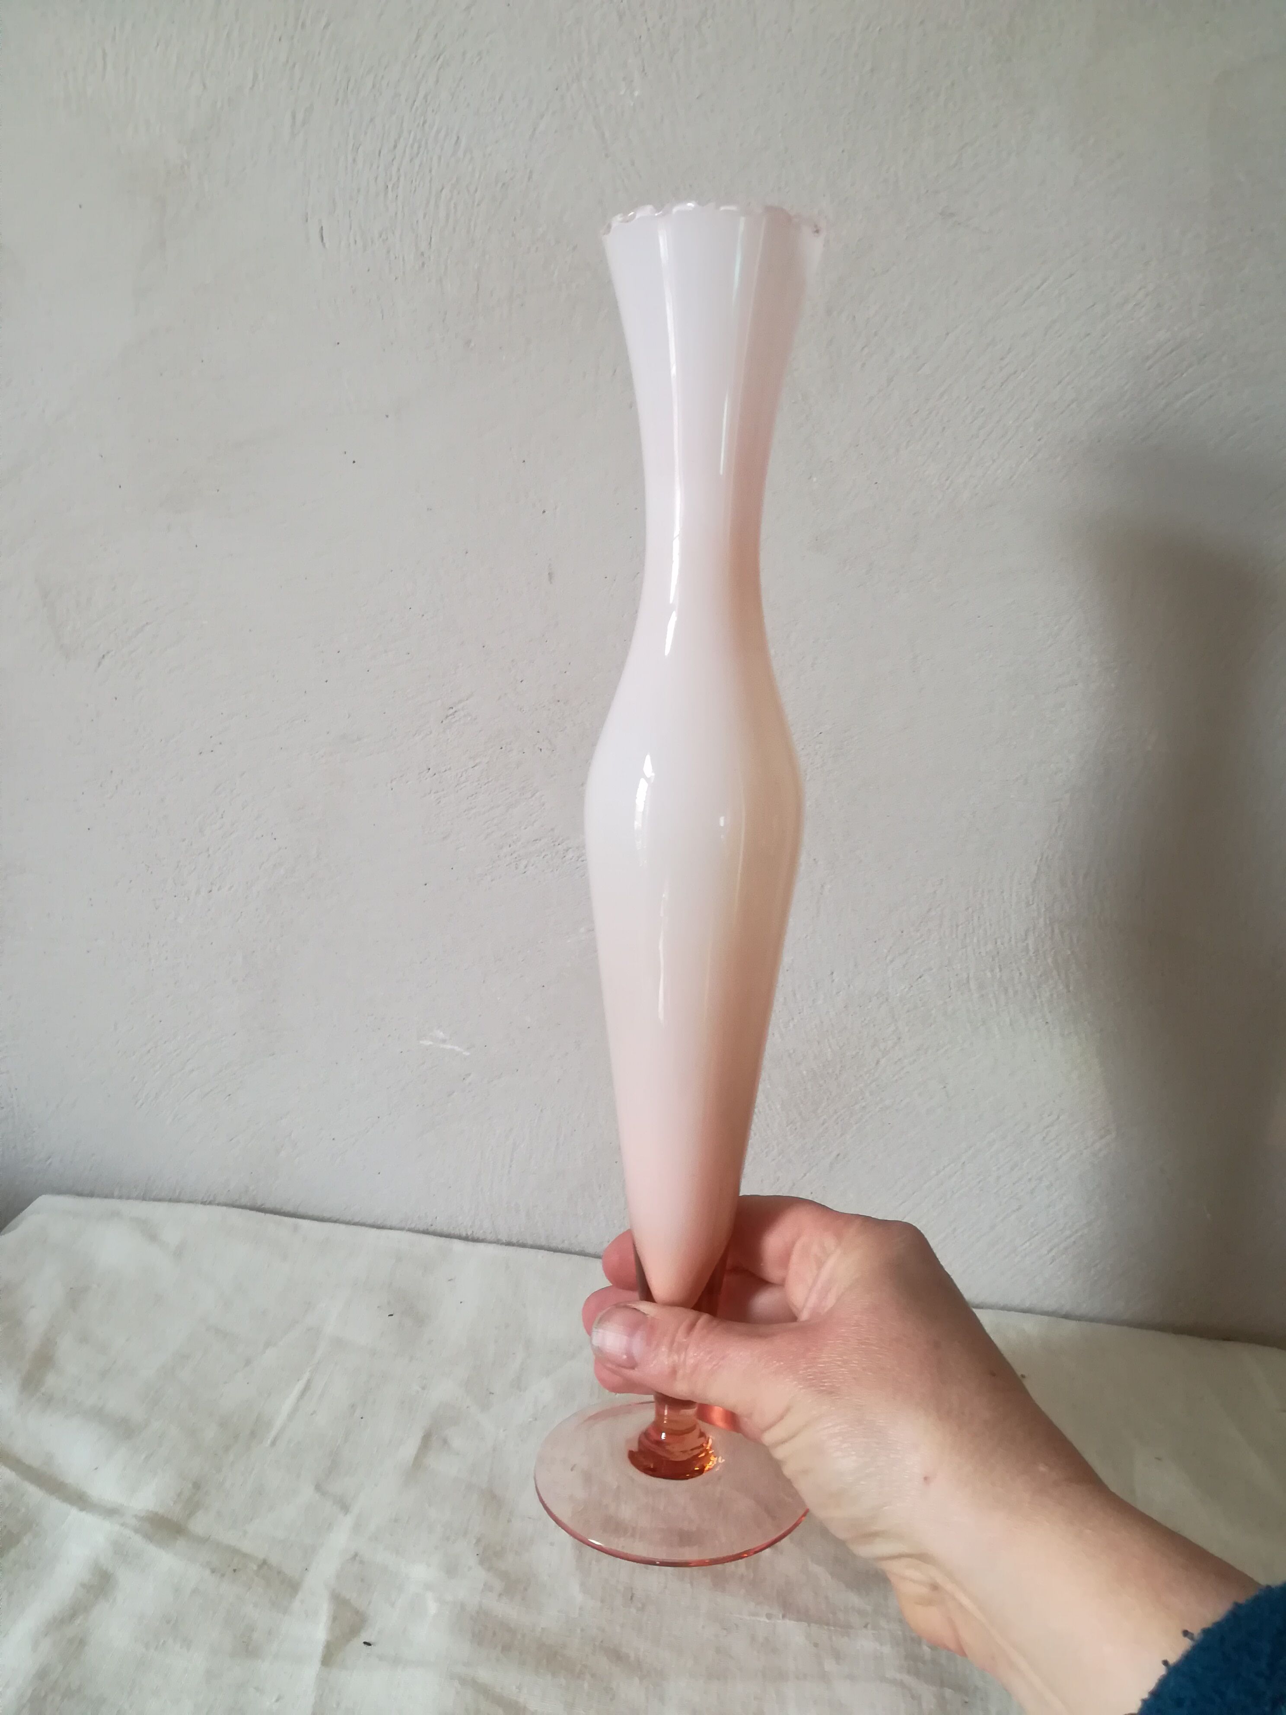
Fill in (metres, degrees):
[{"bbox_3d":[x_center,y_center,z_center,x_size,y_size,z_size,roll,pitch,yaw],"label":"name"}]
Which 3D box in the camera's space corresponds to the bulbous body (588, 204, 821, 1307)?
[{"bbox_3d":[0.013,-0.012,0.322,0.056,0.271,0.056,2,7,0],"label":"bulbous body"}]

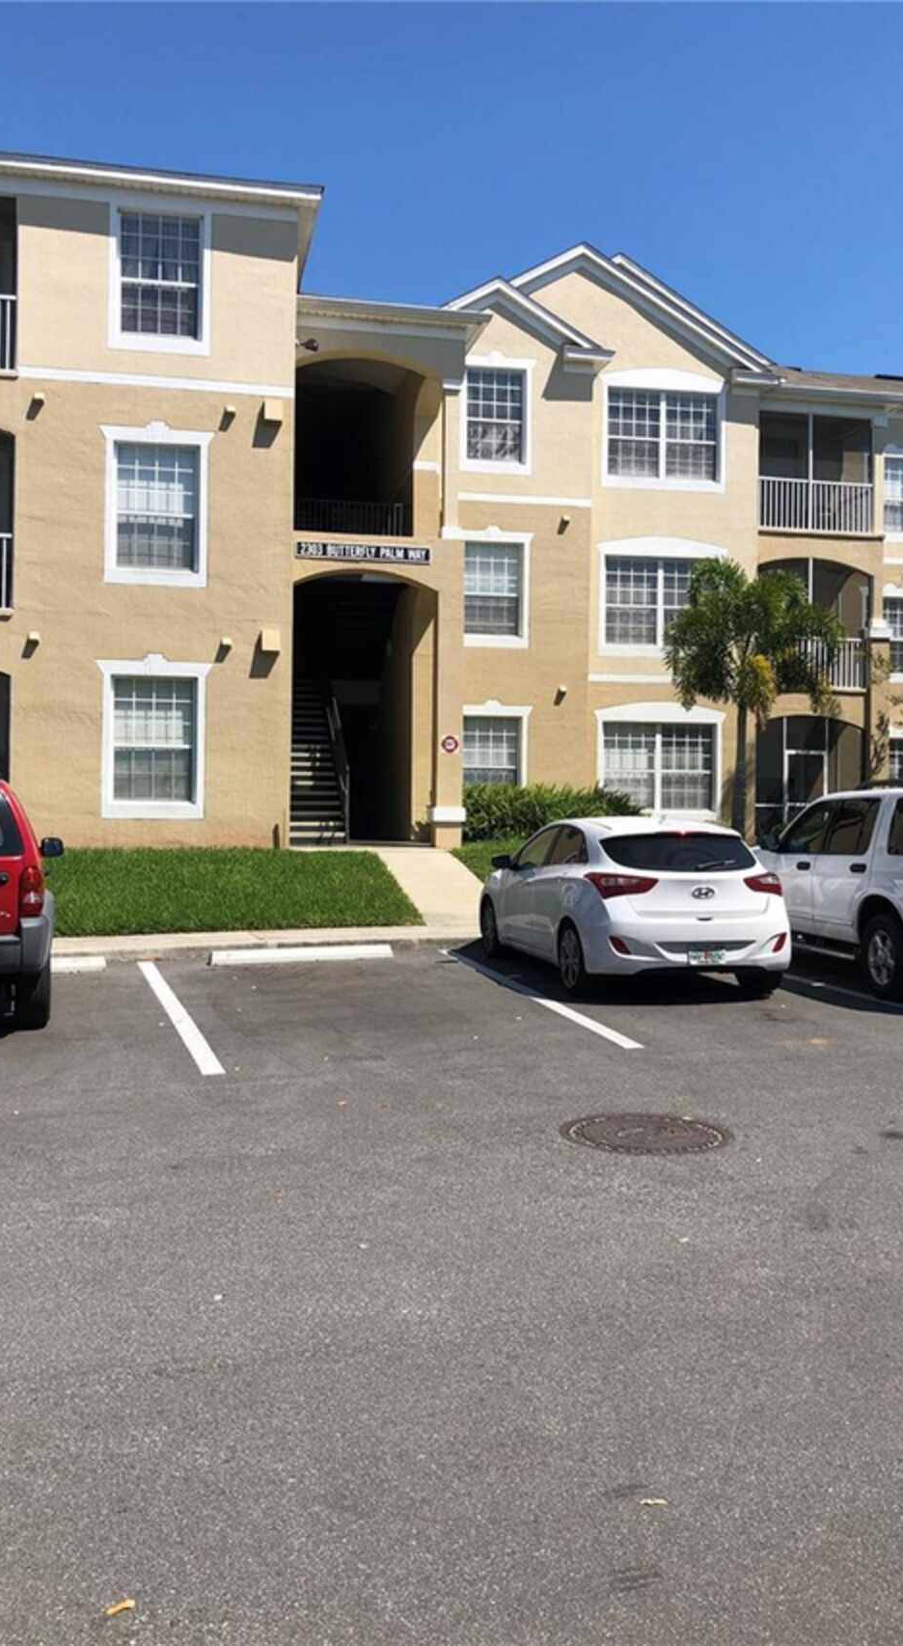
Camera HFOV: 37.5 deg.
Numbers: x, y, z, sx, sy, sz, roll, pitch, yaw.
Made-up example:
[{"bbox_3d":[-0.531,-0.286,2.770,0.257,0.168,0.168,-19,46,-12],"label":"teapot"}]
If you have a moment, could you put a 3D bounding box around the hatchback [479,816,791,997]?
[{"bbox_3d":[1.520,0.685,12.430,1.800,1.470,4.300,0,1,-13],"label":"hatchback"}]

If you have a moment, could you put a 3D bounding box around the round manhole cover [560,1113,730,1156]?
[{"bbox_3d":[0.943,1.495,6.400,0.830,0.040,0.830,1,1,0],"label":"round manhole cover"}]

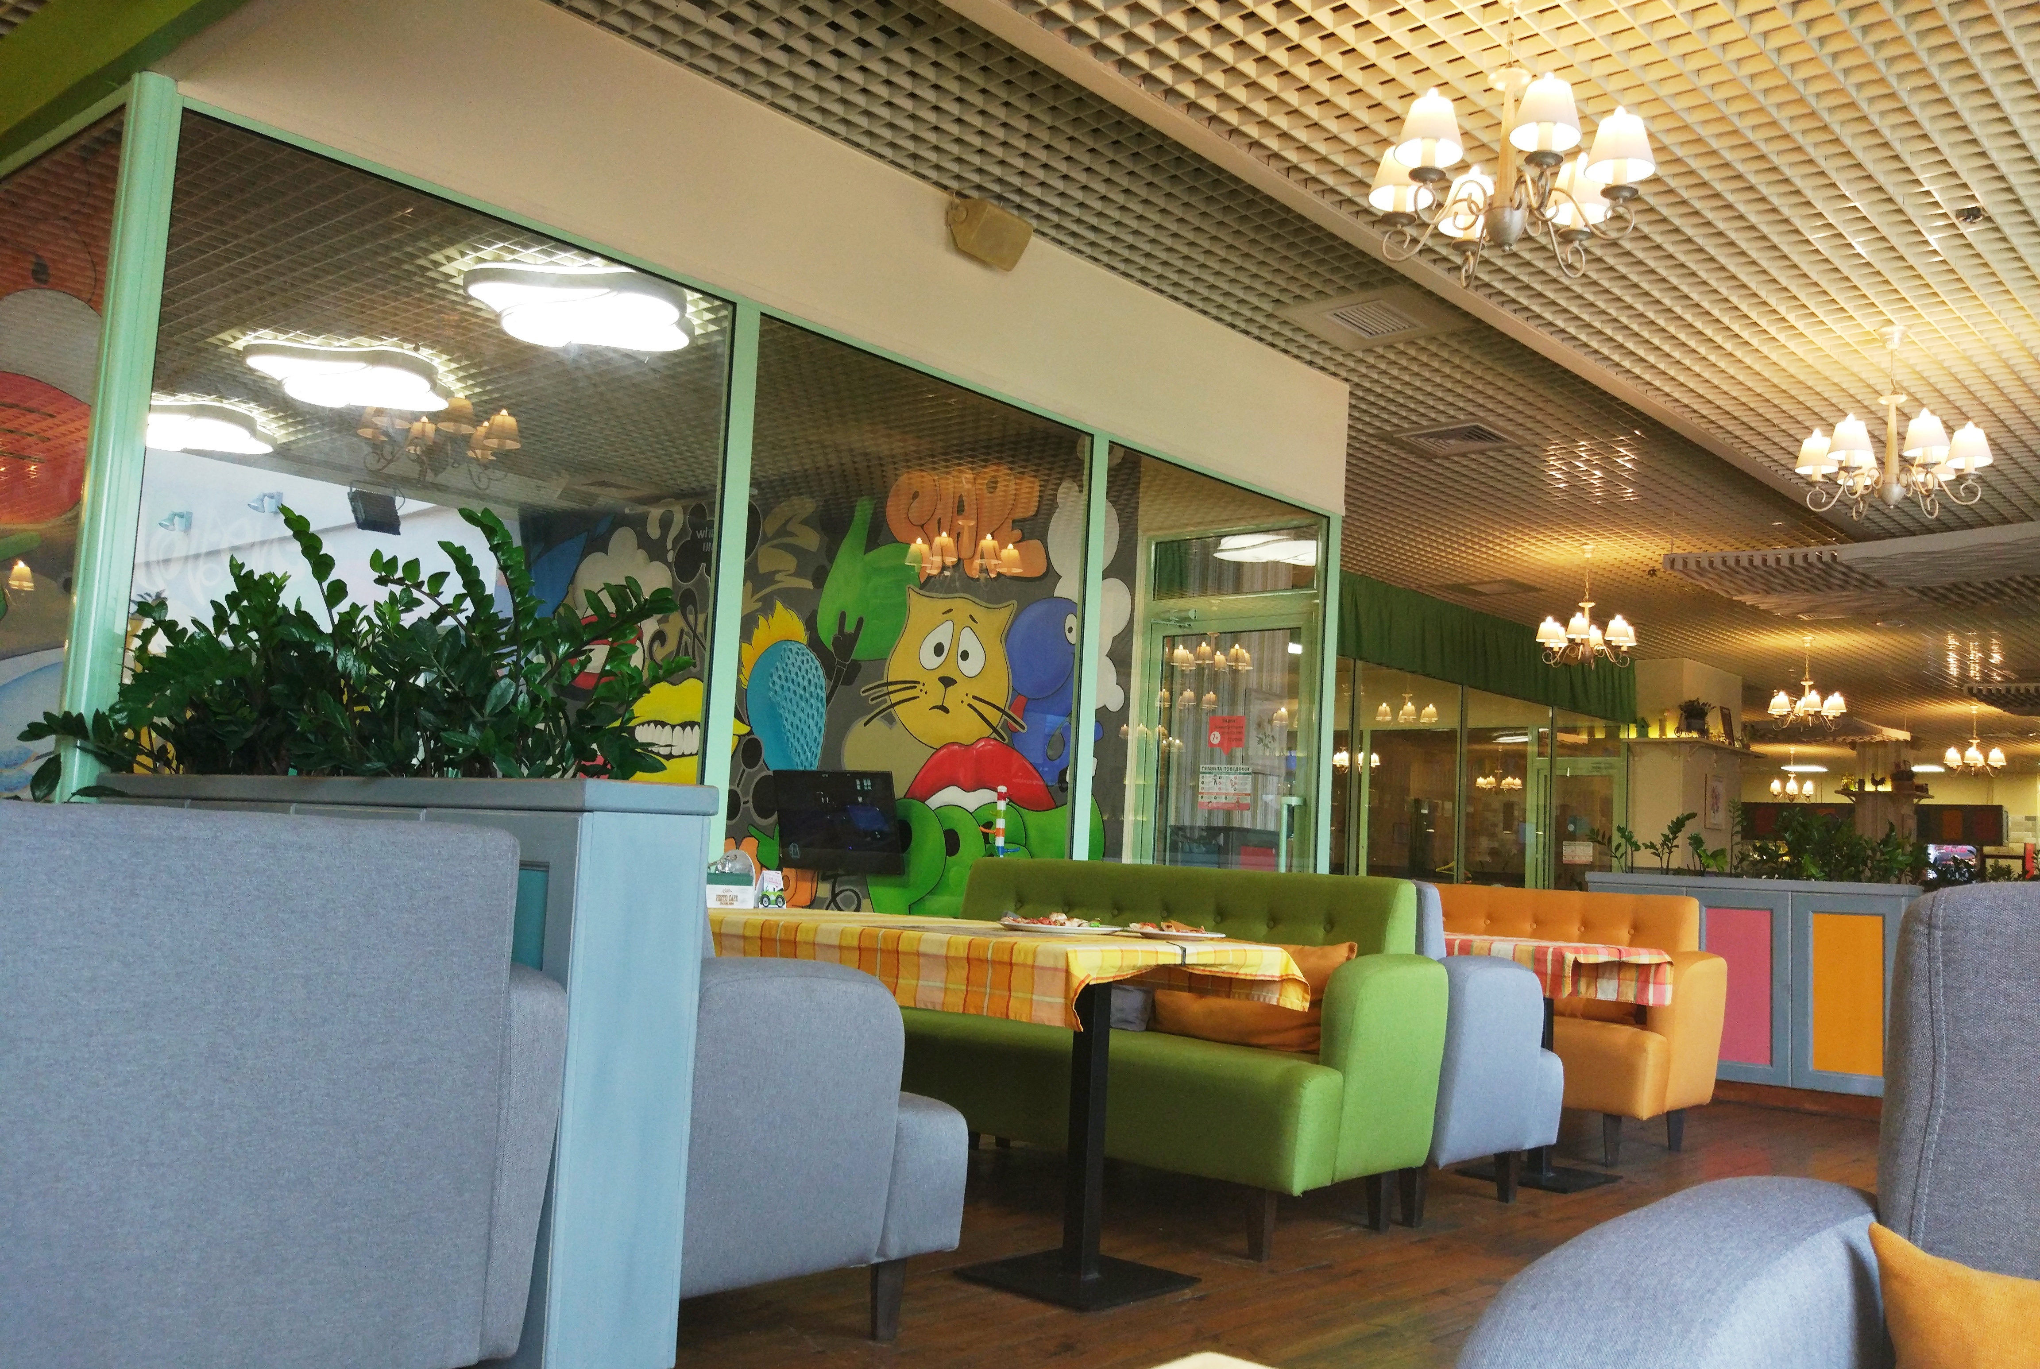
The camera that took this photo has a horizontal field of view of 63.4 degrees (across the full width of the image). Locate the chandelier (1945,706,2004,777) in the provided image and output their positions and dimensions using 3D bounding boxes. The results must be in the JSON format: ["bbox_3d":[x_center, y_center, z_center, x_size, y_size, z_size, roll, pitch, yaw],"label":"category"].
[{"bbox_3d":[10.707,0.646,18.483,0.600,0.797,0.600,-3,-9,43],"label":"chandelier"}]

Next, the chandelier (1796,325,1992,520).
[{"bbox_3d":[3.150,-0.951,5.946,0.620,0.692,0.620,-3,-9,43],"label":"chandelier"}]

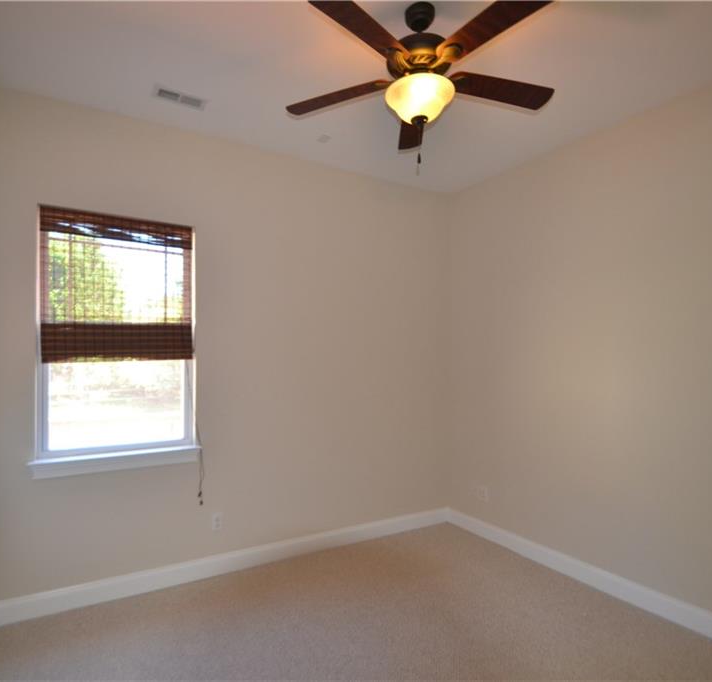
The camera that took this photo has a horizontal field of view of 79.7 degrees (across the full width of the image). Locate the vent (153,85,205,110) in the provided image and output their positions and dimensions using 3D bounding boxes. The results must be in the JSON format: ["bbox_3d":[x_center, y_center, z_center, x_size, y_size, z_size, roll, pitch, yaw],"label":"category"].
[{"bbox_3d":[-0.970,-1.335,2.352,0.280,0.025,0.135,1,-1,-30],"label":"vent"}]

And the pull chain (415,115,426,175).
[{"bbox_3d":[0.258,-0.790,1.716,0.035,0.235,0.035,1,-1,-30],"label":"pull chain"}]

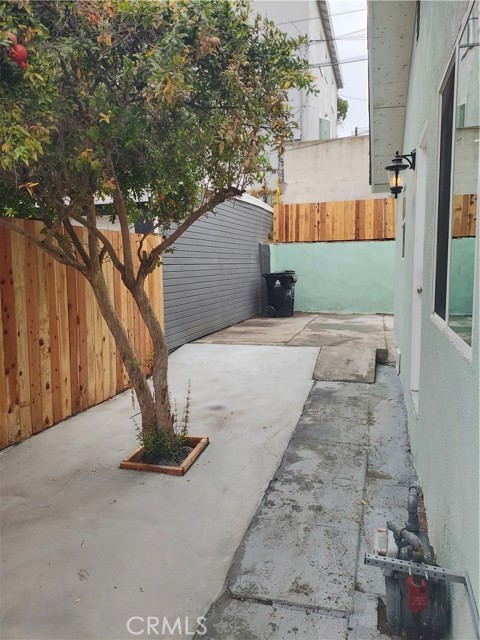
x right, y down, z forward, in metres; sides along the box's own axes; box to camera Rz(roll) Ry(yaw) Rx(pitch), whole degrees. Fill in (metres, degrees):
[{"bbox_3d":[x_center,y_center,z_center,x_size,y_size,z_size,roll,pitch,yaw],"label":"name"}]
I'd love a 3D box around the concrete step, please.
[{"bbox_3d":[1.530,0.642,6.670,0.790,0.200,1.258,2,7,16],"label":"concrete step"}]

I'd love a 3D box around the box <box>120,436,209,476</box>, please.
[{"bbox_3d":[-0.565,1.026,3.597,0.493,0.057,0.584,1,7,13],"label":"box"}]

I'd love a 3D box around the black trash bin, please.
[{"bbox_3d":[0.959,-0.635,11.250,0.780,1.090,0.630,2,7,15],"label":"black trash bin"}]

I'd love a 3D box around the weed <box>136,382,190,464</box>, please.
[{"bbox_3d":[-0.613,0.781,3.615,0.410,0.530,0.360,0,7,0],"label":"weed"}]

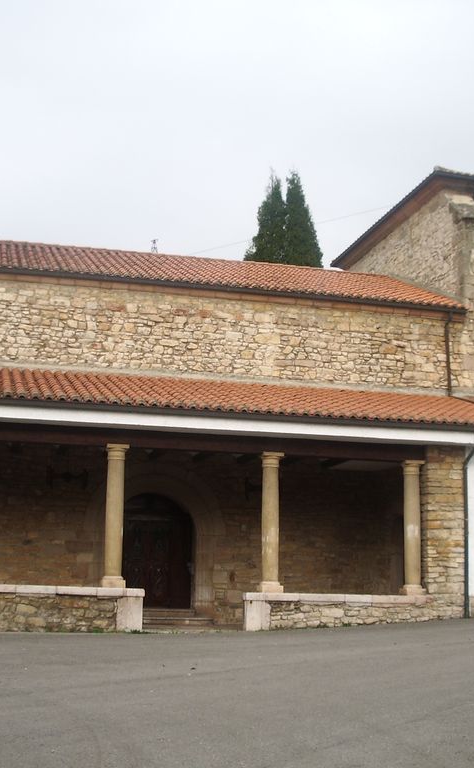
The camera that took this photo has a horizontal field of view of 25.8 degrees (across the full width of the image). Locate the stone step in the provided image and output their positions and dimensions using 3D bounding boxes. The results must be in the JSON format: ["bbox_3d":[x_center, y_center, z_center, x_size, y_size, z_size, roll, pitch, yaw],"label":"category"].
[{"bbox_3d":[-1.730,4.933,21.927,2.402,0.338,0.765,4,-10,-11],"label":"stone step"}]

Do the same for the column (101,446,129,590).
[{"bbox_3d":[-2.161,2.345,18.419,0.388,2.543,0.388,4,-10,-11],"label":"column"}]

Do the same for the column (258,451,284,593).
[{"bbox_3d":[0.627,2.520,18.960,0.388,2.553,0.388,4,-10,-11],"label":"column"}]

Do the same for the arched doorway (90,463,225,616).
[{"bbox_3d":[-1.757,3.399,22.704,2.899,3.285,0.510,4,-10,-11],"label":"arched doorway"}]

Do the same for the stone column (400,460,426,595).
[{"bbox_3d":[3.316,2.694,19.481,0.388,2.492,0.388,4,-10,-11],"label":"stone column"}]

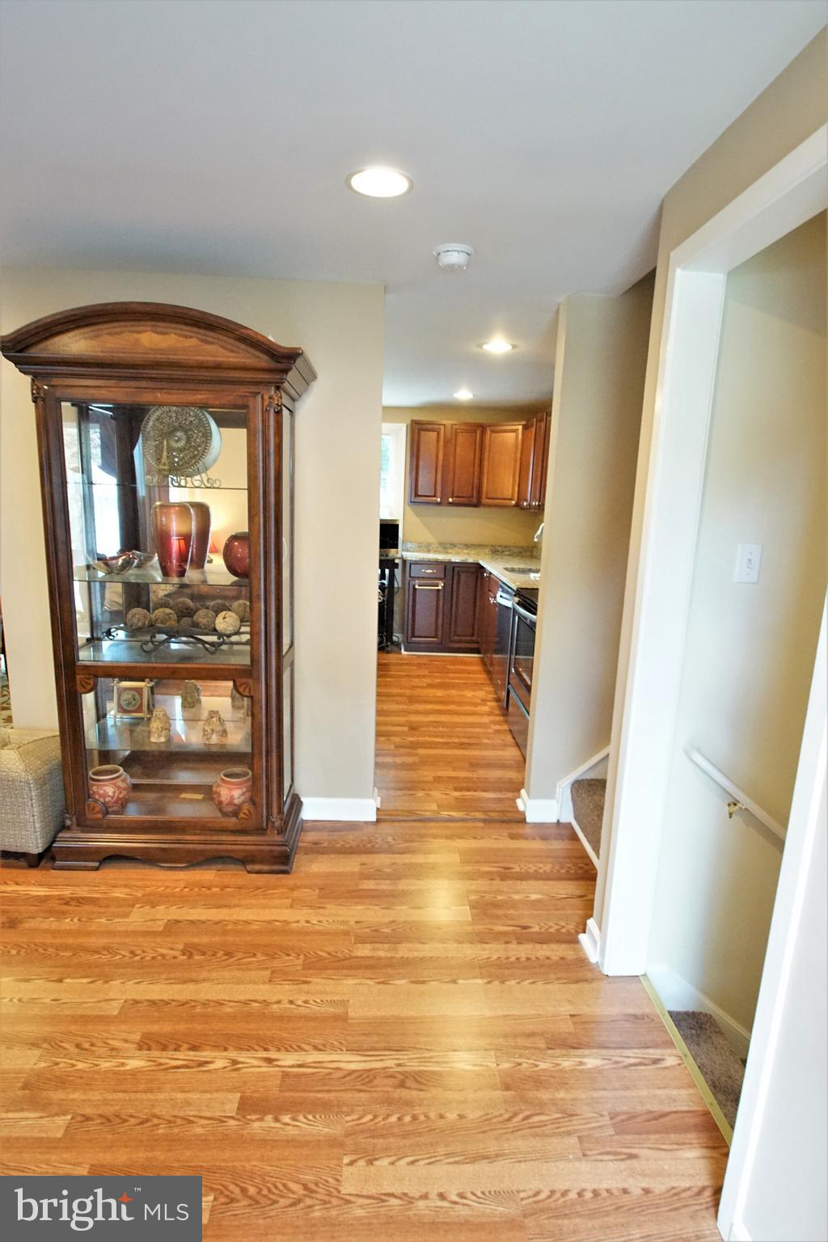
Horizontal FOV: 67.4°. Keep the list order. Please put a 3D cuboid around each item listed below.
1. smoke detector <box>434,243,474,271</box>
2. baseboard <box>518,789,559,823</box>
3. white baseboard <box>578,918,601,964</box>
[{"bbox_3d":[0.140,-1.259,2.165,0.140,0.049,0.140,1,11,-3],"label":"smoke detector"},{"bbox_3d":[0.609,0.904,3.057,0.165,0.122,0.140,1,11,-3],"label":"baseboard"},{"bbox_3d":[0.606,1.084,2.137,0.036,0.112,0.125,1,11,-3],"label":"white baseboard"}]

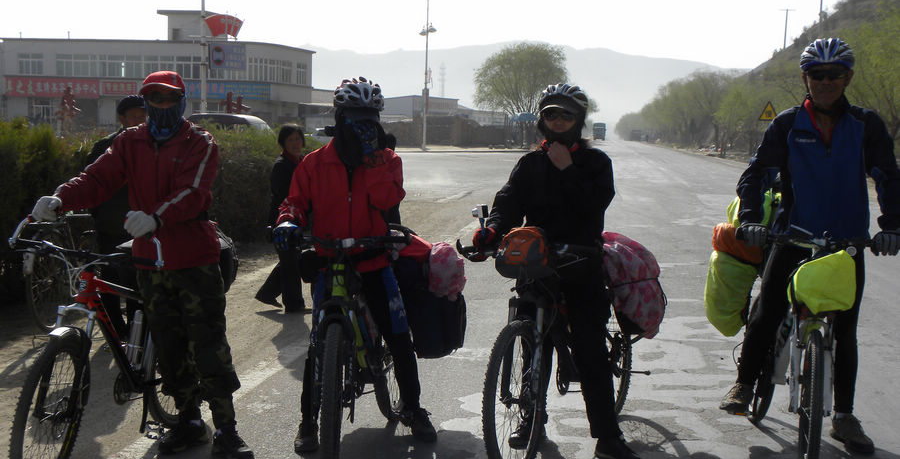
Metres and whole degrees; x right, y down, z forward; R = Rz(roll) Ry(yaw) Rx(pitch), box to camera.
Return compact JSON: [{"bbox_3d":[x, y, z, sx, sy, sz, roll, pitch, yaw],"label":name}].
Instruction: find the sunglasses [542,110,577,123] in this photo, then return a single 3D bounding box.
[{"bbox_3d":[0.470,-0.485,4.580,0.147,0.047,0.125,2,5,14],"label":"sunglasses"}]

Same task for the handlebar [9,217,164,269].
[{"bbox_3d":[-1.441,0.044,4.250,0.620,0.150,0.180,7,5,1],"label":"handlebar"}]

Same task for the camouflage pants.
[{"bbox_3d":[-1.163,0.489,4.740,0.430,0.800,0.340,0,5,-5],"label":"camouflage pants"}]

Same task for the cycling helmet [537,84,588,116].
[{"bbox_3d":[0.494,-0.566,4.640,0.210,0.155,0.270,2,5,15],"label":"cycling helmet"}]

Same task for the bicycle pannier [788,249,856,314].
[{"bbox_3d":[1.486,0.207,4.240,0.230,0.230,0.180,3,6,12],"label":"bicycle pannier"}]

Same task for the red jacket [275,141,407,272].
[{"bbox_3d":[-0.476,-0.101,4.680,0.530,0.570,0.400,0,5,1],"label":"red jacket"}]

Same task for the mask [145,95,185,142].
[{"bbox_3d":[-1.207,-0.473,4.540,0.155,0.190,0.165,0,5,-3],"label":"mask"}]

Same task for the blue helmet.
[{"bbox_3d":[1.565,-0.726,4.420,0.205,0.140,0.270,2,8,18],"label":"blue helmet"}]

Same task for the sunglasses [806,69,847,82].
[{"bbox_3d":[1.546,-0.631,4.370,0.148,0.048,0.145,2,5,18],"label":"sunglasses"}]

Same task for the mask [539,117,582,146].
[{"bbox_3d":[0.476,-0.422,4.590,0.170,0.130,0.140,2,5,14],"label":"mask"}]

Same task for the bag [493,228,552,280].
[{"bbox_3d":[0.304,0.099,4.410,0.215,0.205,0.145,3,6,24],"label":"bag"}]

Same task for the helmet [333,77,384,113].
[{"bbox_3d":[-0.399,-0.589,4.650,0.215,0.160,0.275,-1,5,-14],"label":"helmet"}]

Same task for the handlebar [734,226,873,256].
[{"bbox_3d":[1.490,0.049,4.340,0.630,0.105,0.160,3,6,12],"label":"handlebar"}]

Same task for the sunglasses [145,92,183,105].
[{"bbox_3d":[-1.205,-0.553,4.500,0.145,0.047,0.145,0,5,-3],"label":"sunglasses"}]

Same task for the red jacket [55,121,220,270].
[{"bbox_3d":[-1.317,-0.146,4.580,0.620,0.660,0.470,1,5,2],"label":"red jacket"}]

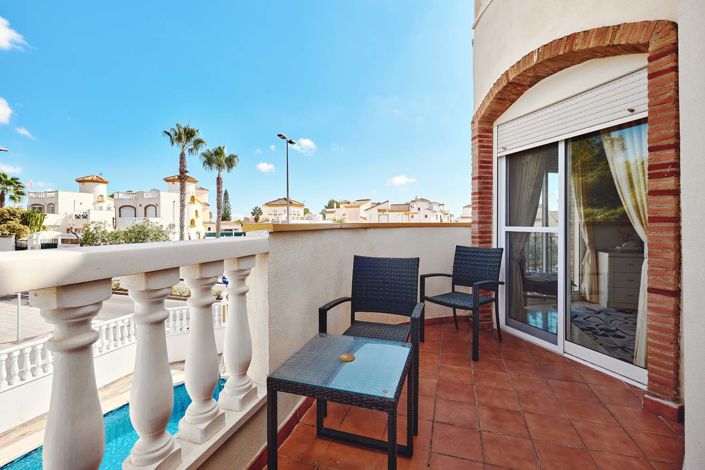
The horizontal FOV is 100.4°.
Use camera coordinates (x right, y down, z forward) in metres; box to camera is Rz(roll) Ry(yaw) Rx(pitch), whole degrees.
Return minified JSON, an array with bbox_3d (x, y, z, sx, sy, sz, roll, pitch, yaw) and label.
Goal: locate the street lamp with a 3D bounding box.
[{"bbox_3d":[-3.791,-1.286,16.983,0.400,8.762,1.900,0,1,19],"label":"street lamp"}]

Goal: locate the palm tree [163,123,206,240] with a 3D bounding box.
[{"bbox_3d":[-10.040,-1.805,17.475,2.350,9.785,2.350,0,1,-30],"label":"palm tree"}]

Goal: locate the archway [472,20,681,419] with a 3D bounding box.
[{"bbox_3d":[1.669,-0.267,2.446,0.250,2.600,1.618,0,1,-20],"label":"archway"}]

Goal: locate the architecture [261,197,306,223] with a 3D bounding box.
[{"bbox_3d":[-14.460,-3.613,61.953,7.400,8.566,7.400,0,1,20],"label":"architecture"}]

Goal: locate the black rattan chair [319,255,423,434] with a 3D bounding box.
[{"bbox_3d":[0.172,0.587,1.892,0.575,0.910,0.630,0,1,18],"label":"black rattan chair"}]

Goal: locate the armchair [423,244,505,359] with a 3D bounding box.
[{"bbox_3d":[1.058,0.573,2.805,0.630,0.910,0.575,-1,1,-41],"label":"armchair"}]

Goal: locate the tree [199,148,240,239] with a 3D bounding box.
[{"bbox_3d":[-9.057,-1.485,19.980,2.400,9.070,2.400,0,1,-24],"label":"tree"}]

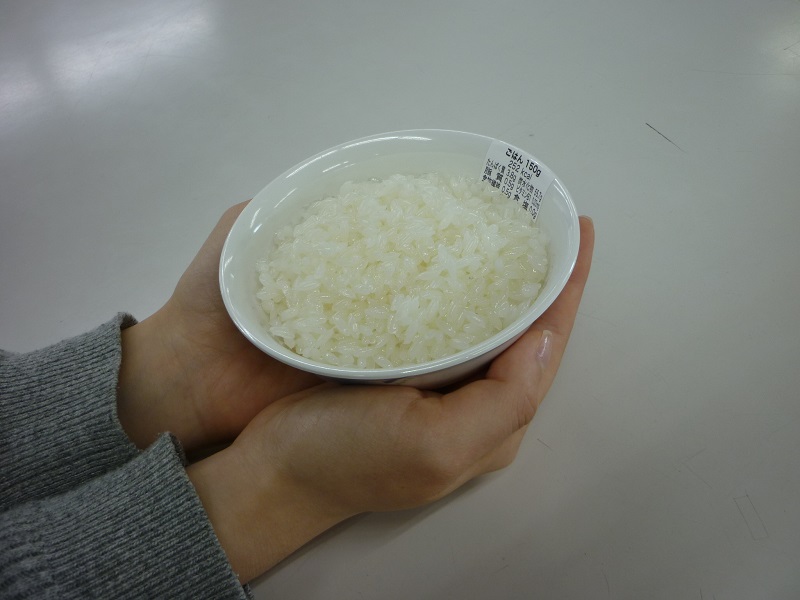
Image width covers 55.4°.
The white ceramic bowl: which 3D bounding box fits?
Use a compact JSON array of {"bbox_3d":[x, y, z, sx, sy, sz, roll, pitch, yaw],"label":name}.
[{"bbox_3d":[0.003,-0.003,0.284,0.125,0.055,0.125,-6,46,6],"label":"white ceramic bowl"}]

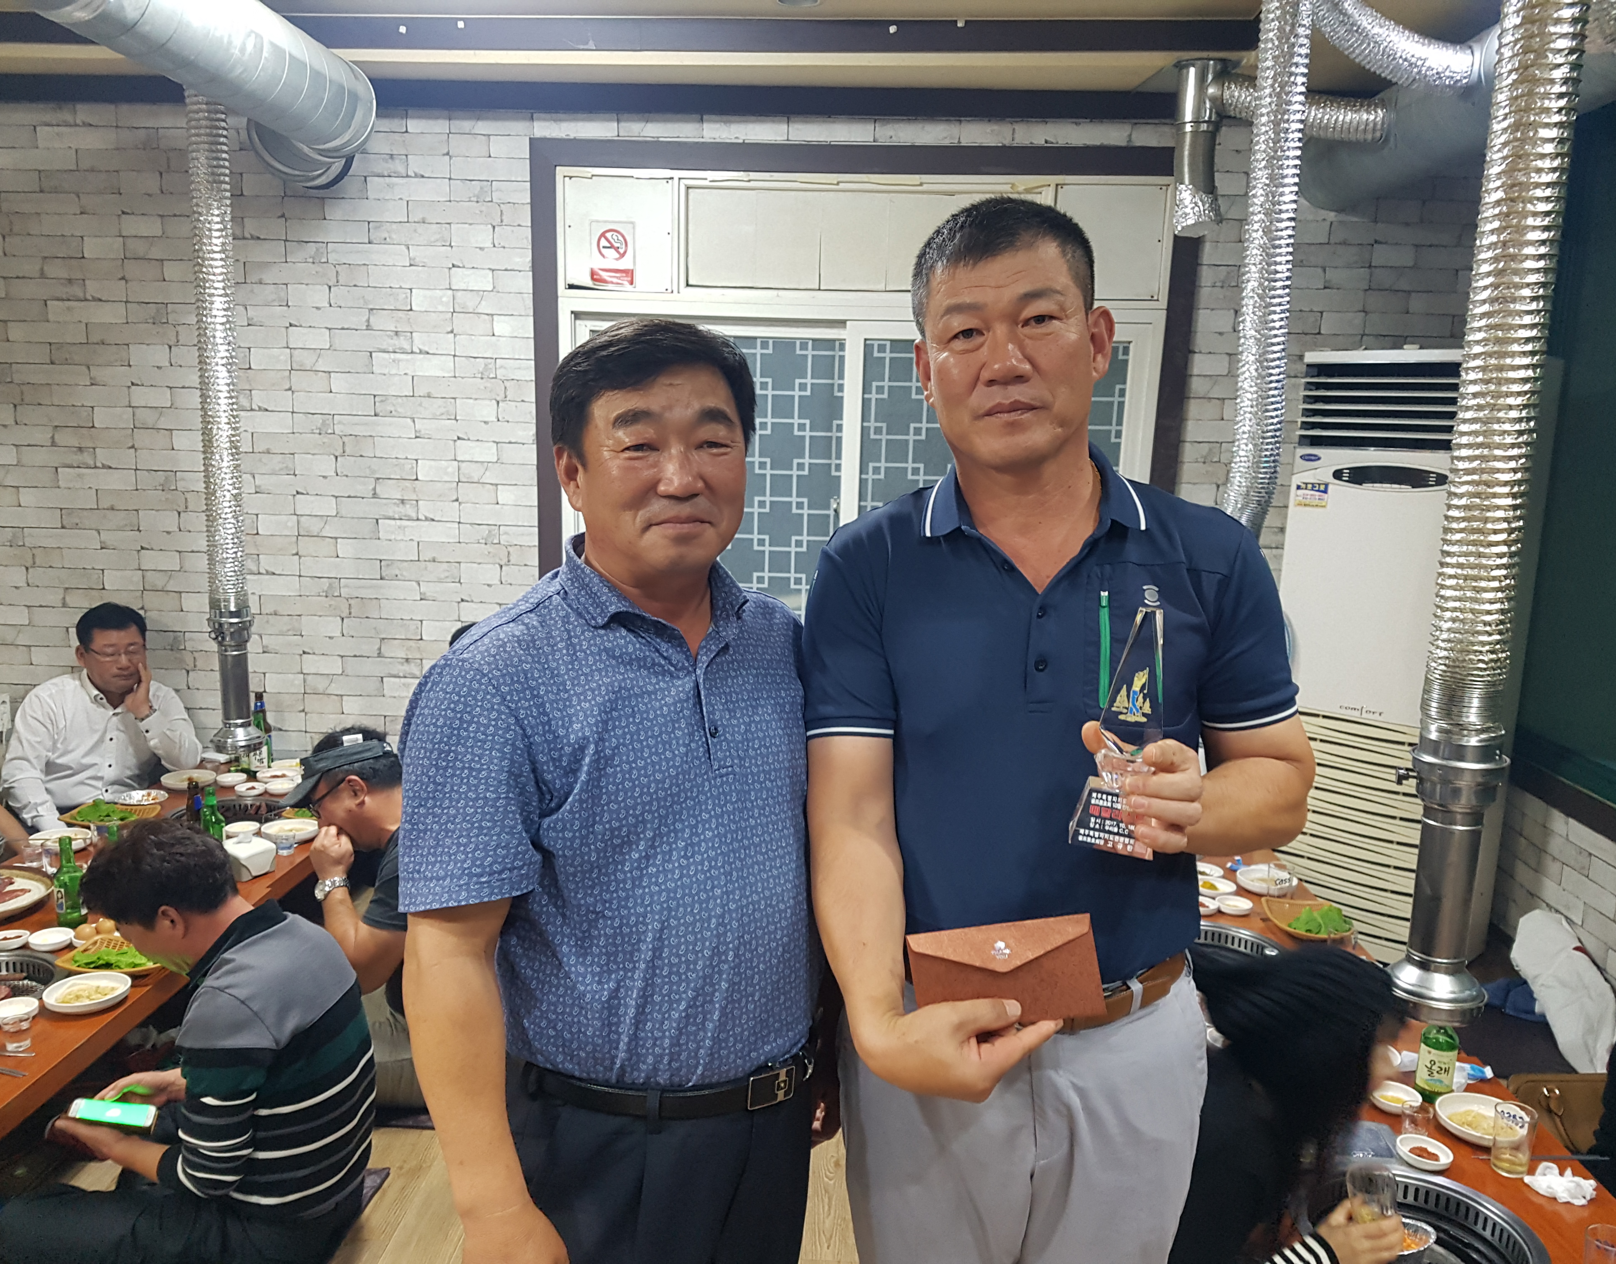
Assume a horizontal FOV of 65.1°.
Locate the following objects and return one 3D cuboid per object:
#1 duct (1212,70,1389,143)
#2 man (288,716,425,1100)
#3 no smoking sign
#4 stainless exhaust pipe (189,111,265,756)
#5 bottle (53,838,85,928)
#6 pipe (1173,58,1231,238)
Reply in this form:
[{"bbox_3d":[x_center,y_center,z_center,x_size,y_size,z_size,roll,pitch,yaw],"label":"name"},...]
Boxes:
[{"bbox_3d":[1.433,-1.525,3.689,0.530,0.180,0.135,2,11,4],"label":"duct"},{"bbox_3d":[-0.924,0.643,3.025,0.700,0.830,0.550,2,11,4],"label":"man"},{"bbox_3d":[-0.661,-1.271,4.266,0.153,0.213,0.010,2,11,4],"label":"no smoking sign"},{"bbox_3d":[-1.638,-0.539,3.556,0.160,1.845,0.150,2,11,4],"label":"stainless exhaust pipe"},{"bbox_3d":[-1.717,0.582,2.946,0.066,0.215,0.066,2,11,4],"label":"bottle"},{"bbox_3d":[1.170,-1.439,3.755,0.160,0.500,0.140,2,11,4],"label":"pipe"}]

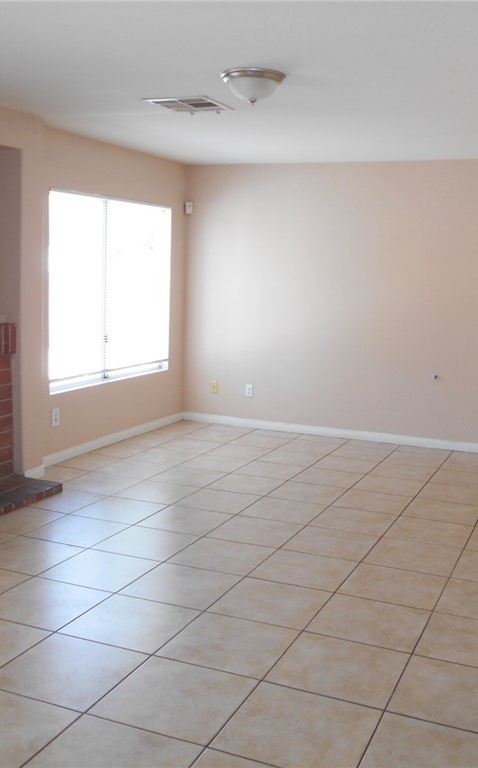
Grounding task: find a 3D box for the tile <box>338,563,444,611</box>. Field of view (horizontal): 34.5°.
[{"bbox_3d":[0.752,0.974,3.722,0.450,0.012,0.450,4,8,23],"label":"tile"}]

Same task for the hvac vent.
[{"bbox_3d":[-0.307,-1.711,4.702,0.400,0.030,0.380,4,8,23],"label":"hvac vent"}]

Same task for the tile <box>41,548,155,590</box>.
[{"bbox_3d":[-0.681,0.924,3.829,0.450,0.010,0.450,5,8,24],"label":"tile"}]

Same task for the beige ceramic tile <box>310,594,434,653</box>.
[{"bbox_3d":[0.557,1.008,3.260,0.445,0.010,0.445,4,8,24],"label":"beige ceramic tile"}]

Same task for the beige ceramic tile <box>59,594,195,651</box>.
[{"bbox_3d":[-0.451,1.010,3.252,0.450,0.012,0.450,4,8,24],"label":"beige ceramic tile"}]

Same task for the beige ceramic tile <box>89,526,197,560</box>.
[{"bbox_3d":[-0.499,0.881,4.252,0.450,0.012,0.450,4,8,24],"label":"beige ceramic tile"}]

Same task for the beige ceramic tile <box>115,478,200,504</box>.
[{"bbox_3d":[-0.537,0.739,5.208,0.445,0.010,0.445,4,8,24],"label":"beige ceramic tile"}]

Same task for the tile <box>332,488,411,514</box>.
[{"bbox_3d":[0.879,0.784,5.074,0.445,0.010,0.445,4,8,24],"label":"tile"}]

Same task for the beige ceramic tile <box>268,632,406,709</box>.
[{"bbox_3d":[0.374,1.057,2.852,0.445,0.010,0.445,4,8,24],"label":"beige ceramic tile"}]

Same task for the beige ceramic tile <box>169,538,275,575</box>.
[{"bbox_3d":[-0.082,0.907,4.056,0.450,0.010,0.450,5,8,24],"label":"beige ceramic tile"}]

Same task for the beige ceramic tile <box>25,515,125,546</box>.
[{"bbox_3d":[-0.910,0.842,4.455,0.449,0.010,0.442,5,9,24],"label":"beige ceramic tile"}]

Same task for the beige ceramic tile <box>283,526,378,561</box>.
[{"bbox_3d":[0.518,0.888,4.303,0.449,0.010,0.442,5,9,24],"label":"beige ceramic tile"}]

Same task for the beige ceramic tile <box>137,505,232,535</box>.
[{"bbox_3d":[-0.310,0.823,4.674,0.449,0.010,0.442,5,9,24],"label":"beige ceramic tile"}]

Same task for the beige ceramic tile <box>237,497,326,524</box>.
[{"bbox_3d":[0.287,0.813,4.940,0.450,0.012,0.450,4,8,23],"label":"beige ceramic tile"}]

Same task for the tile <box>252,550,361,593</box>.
[{"bbox_3d":[0.335,0.943,3.885,0.450,0.012,0.450,4,8,24],"label":"tile"}]

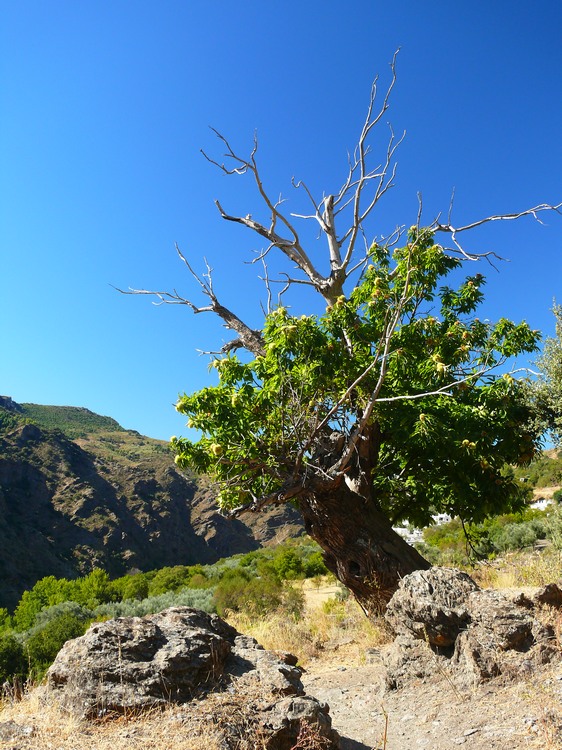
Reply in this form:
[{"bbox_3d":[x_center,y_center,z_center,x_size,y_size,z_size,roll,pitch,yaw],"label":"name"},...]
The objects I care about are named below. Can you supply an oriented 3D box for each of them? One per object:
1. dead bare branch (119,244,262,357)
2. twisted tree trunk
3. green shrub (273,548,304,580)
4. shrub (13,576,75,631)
[{"bbox_3d":[-0.888,-0.731,8.500,1.450,1.120,0.750,0,-6,0],"label":"dead bare branch"},{"bbox_3d":[0.819,1.712,8.500,1.280,1.350,0.900,0,-6,0],"label":"twisted tree trunk"},{"bbox_3d":[0.476,12.030,55.000,2.050,2.050,1.900,0,-6,0],"label":"green shrub"},{"bbox_3d":[-10.965,10.596,40.000,2.900,2.600,2.600,0,-6,0],"label":"shrub"}]

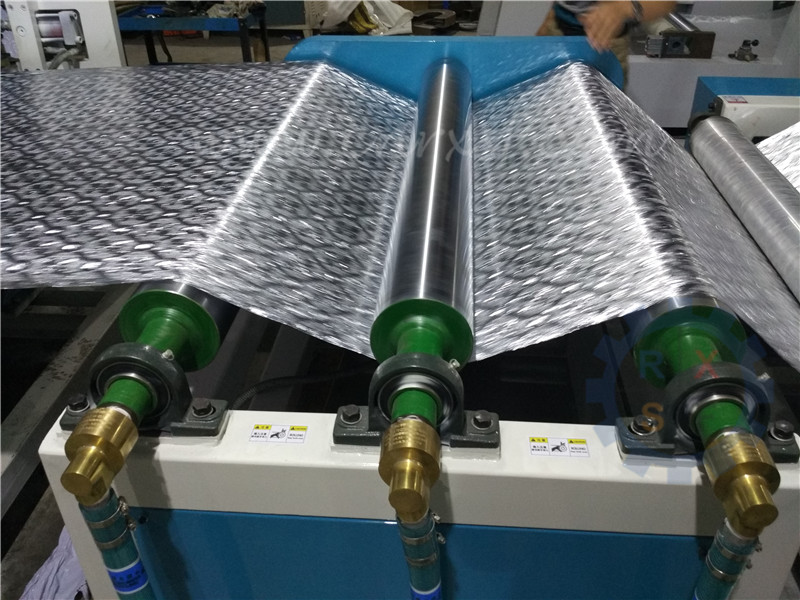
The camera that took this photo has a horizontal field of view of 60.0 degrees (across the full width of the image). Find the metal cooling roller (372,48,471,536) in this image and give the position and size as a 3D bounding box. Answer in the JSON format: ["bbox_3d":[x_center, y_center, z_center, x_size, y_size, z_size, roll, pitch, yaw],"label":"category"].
[{"bbox_3d":[0.075,-0.217,1.437,0.152,0.152,1.593,2,34,5],"label":"metal cooling roller"}]

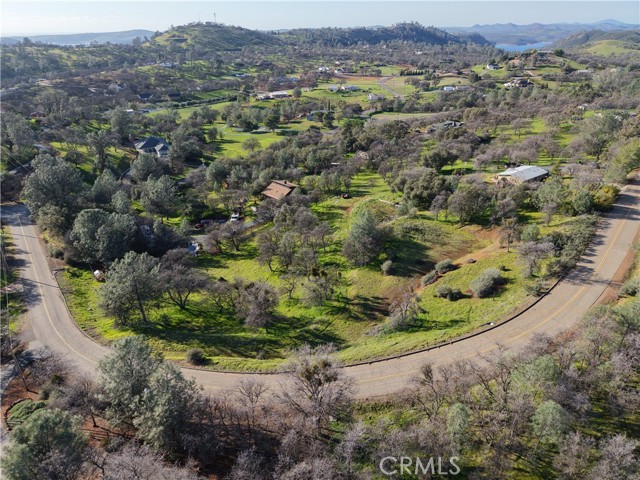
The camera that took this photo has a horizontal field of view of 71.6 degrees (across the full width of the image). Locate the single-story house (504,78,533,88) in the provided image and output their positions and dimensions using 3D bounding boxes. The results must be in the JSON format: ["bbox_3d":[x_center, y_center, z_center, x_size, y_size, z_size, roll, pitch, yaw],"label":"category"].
[{"bbox_3d":[172.240,-135.360,385.000,21.500,5.800,12.000,0,26,0],"label":"single-story house"}]

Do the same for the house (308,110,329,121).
[{"bbox_3d":[-0.910,-75.460,270.000,14.000,5.000,9.500,0,26,0],"label":"house"}]

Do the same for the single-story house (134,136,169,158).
[{"bbox_3d":[-75.730,-41.470,200.000,14.500,6.000,12.000,-12,28,-24],"label":"single-story house"}]

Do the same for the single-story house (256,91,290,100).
[{"bbox_3d":[-36.160,-112.120,345.000,24.000,5.200,11.000,-8,27,-16],"label":"single-story house"}]

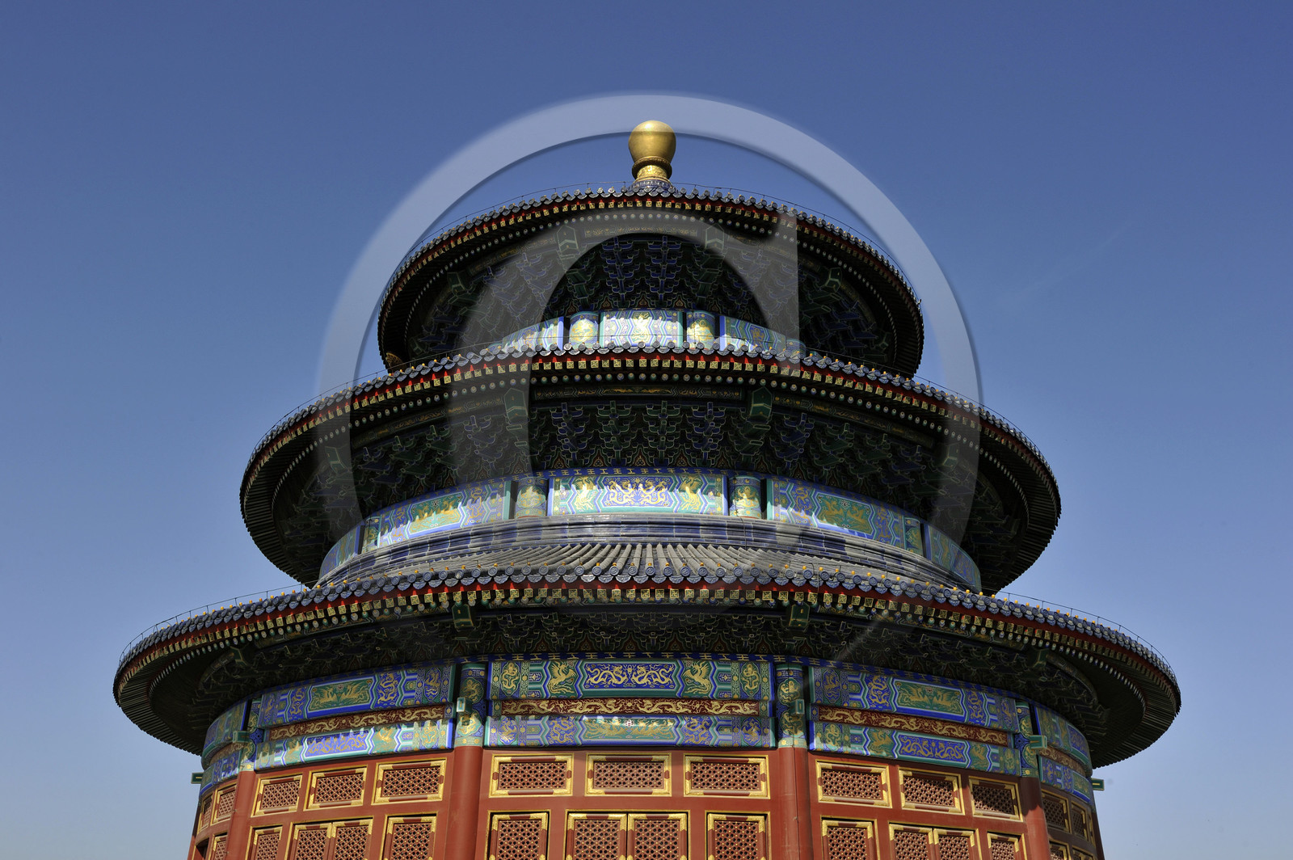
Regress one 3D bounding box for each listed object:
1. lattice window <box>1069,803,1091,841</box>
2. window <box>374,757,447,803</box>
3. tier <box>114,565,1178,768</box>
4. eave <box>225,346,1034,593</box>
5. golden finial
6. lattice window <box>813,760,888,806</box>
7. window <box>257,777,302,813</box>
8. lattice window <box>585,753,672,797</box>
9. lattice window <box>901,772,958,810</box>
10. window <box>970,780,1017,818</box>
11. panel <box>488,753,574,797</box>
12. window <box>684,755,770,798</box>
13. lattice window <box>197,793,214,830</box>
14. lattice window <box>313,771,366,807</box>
[{"bbox_3d":[10.206,9.195,26.104,0.100,0.690,1.510,-15,-30,28],"label":"lattice window"},{"bbox_3d":[-4.624,6.883,21.807,1.598,0.790,0.120,-10,-29,20],"label":"window"},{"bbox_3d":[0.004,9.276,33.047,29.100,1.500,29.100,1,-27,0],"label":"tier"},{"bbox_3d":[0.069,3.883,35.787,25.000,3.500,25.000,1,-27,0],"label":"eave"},{"bbox_3d":[0.241,-10.452,43.071,1.850,3.300,1.850,1,-27,0],"label":"golden finial"},{"bbox_3d":[4.004,6.857,21.583,1.584,0.778,0.120,10,-28,-17],"label":"lattice window"},{"bbox_3d":[-7.813,7.711,23.549,1.510,0.690,0.100,-20,-33,36],"label":"window"},{"bbox_3d":[-0.332,6.509,20.978,1.614,0.767,0.120,0,-27,2],"label":"lattice window"},{"bbox_3d":[5.730,7.225,22.257,1.510,0.690,0.100,14,-30,-25],"label":"lattice window"},{"bbox_3d":[7.287,7.692,23.157,1.510,0.690,0.100,19,-32,-33],"label":"window"},{"bbox_3d":[-2.182,6.561,21.111,1.630,0.780,0.120,-4,-27,9],"label":"panel"},{"bbox_3d":[1.514,6.567,21.057,1.637,0.756,0.120,4,-27,-6],"label":"window"},{"bbox_3d":[-10.572,9.222,26.643,0.100,0.690,1.510,14,-30,-25],"label":"lattice window"},{"bbox_3d":[-6.238,7.262,22.529,1.426,0.628,0.100,-15,-31,28],"label":"lattice window"}]

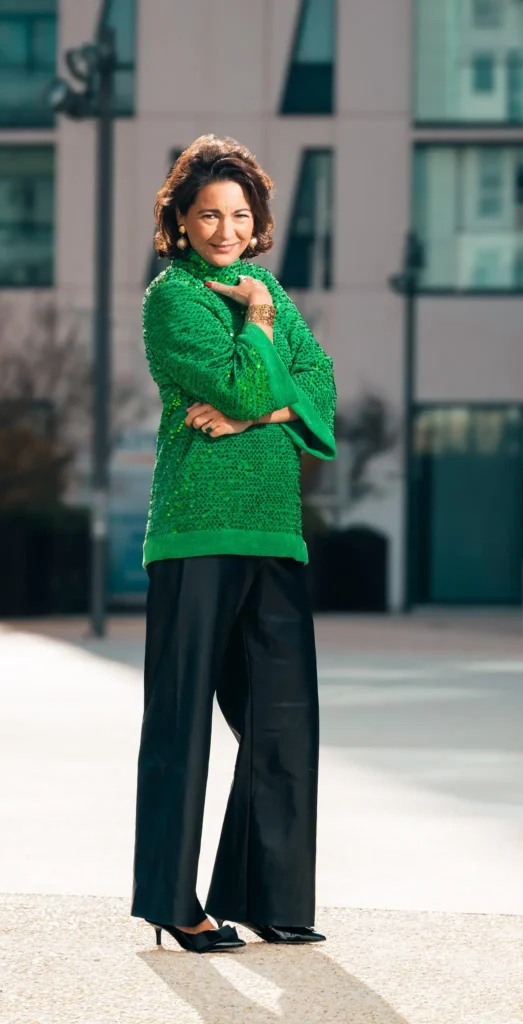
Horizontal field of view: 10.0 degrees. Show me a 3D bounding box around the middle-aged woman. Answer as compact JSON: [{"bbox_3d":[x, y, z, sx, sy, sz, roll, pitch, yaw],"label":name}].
[{"bbox_3d":[-0.058,0.062,6.220,0.470,1.690,0.380,1,-1,-38],"label":"middle-aged woman"}]

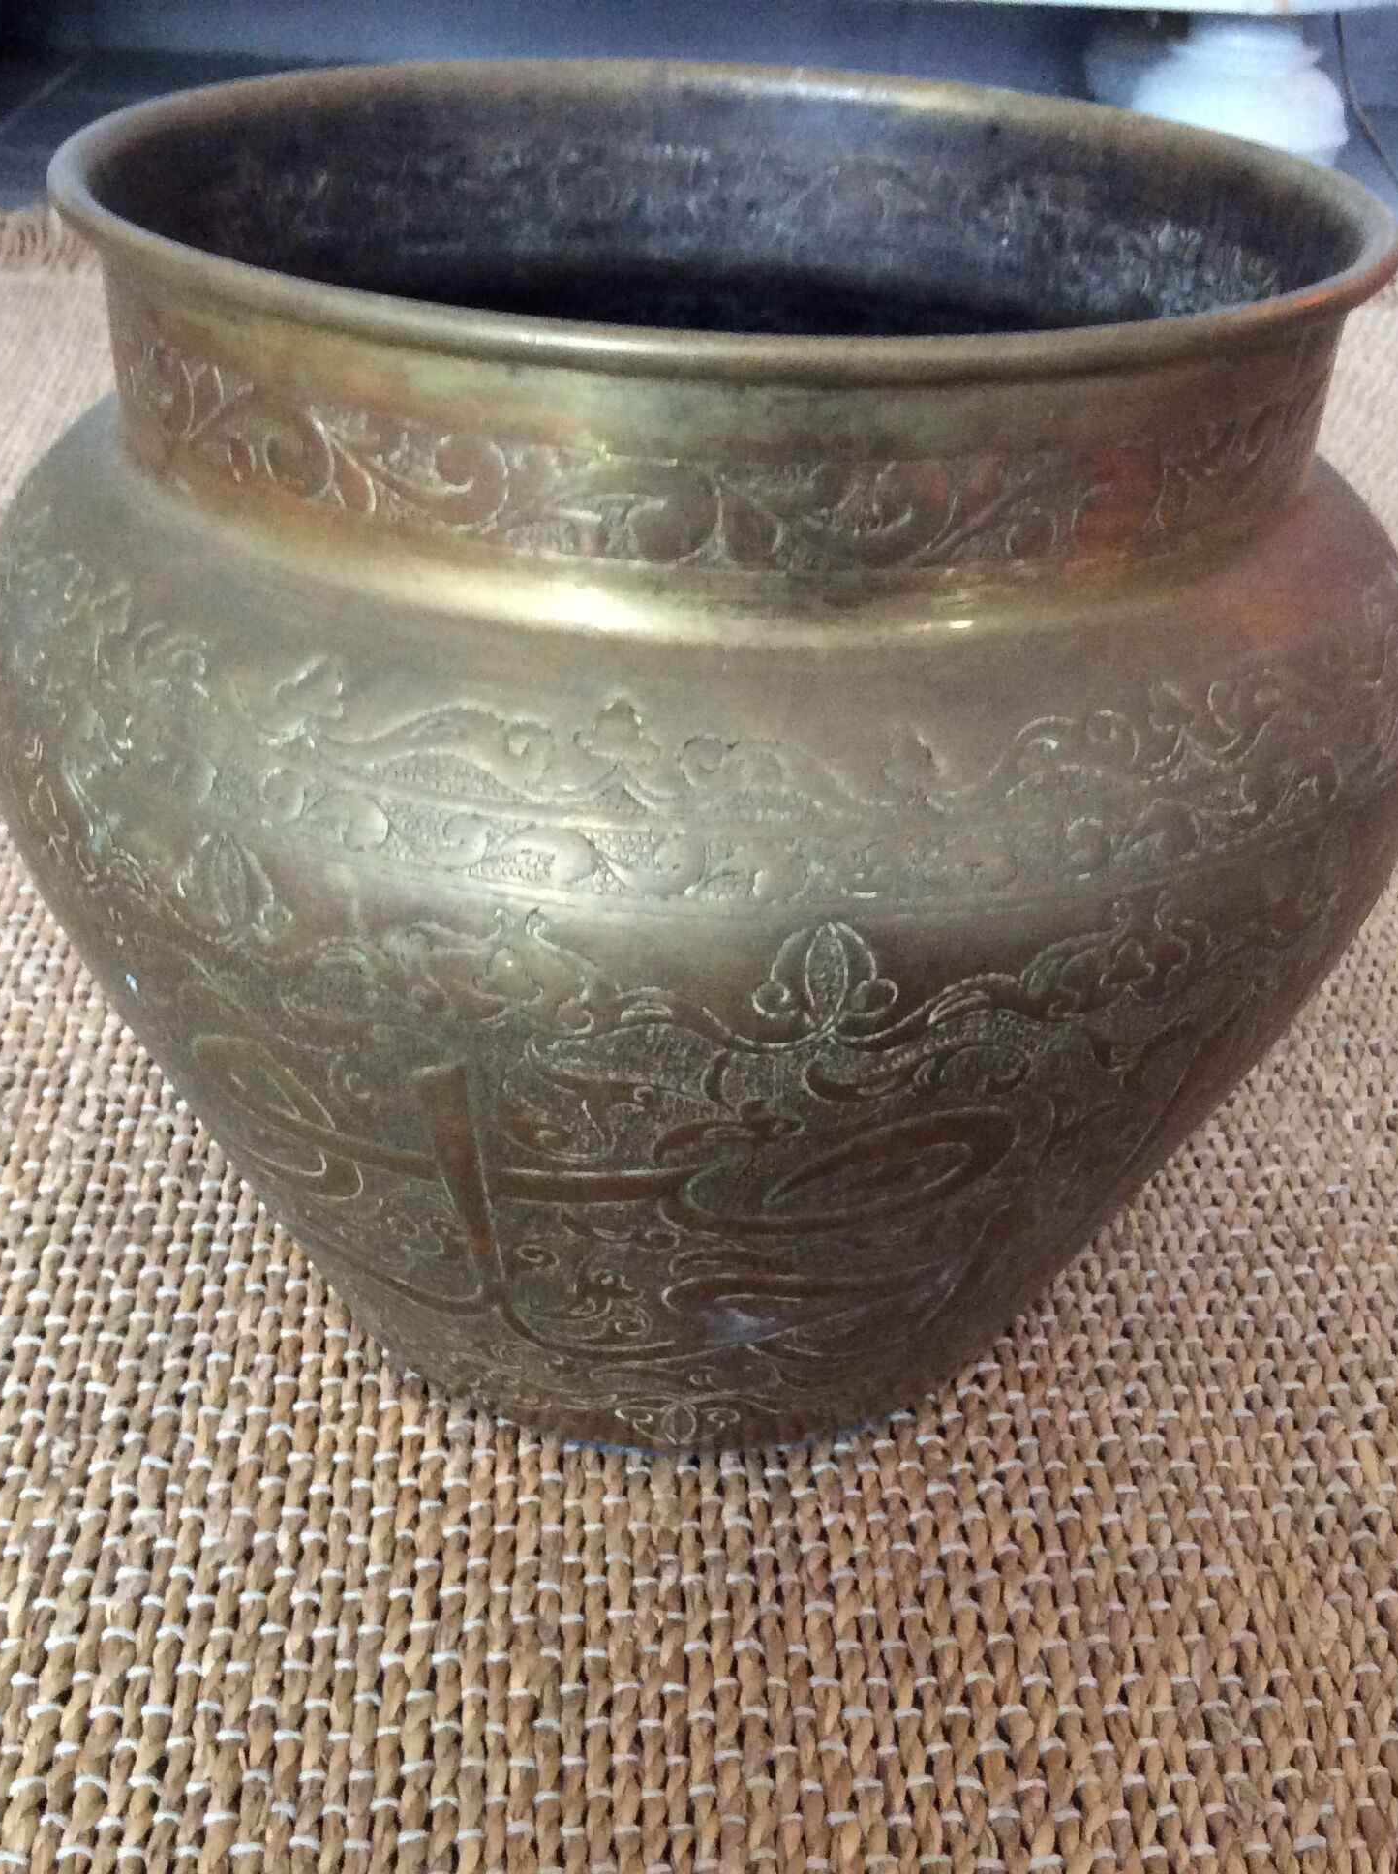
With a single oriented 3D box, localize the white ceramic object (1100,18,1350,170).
[{"bbox_3d":[0.339,-0.525,1.456,0.139,0.107,0.139,3,29,0],"label":"white ceramic object"}]

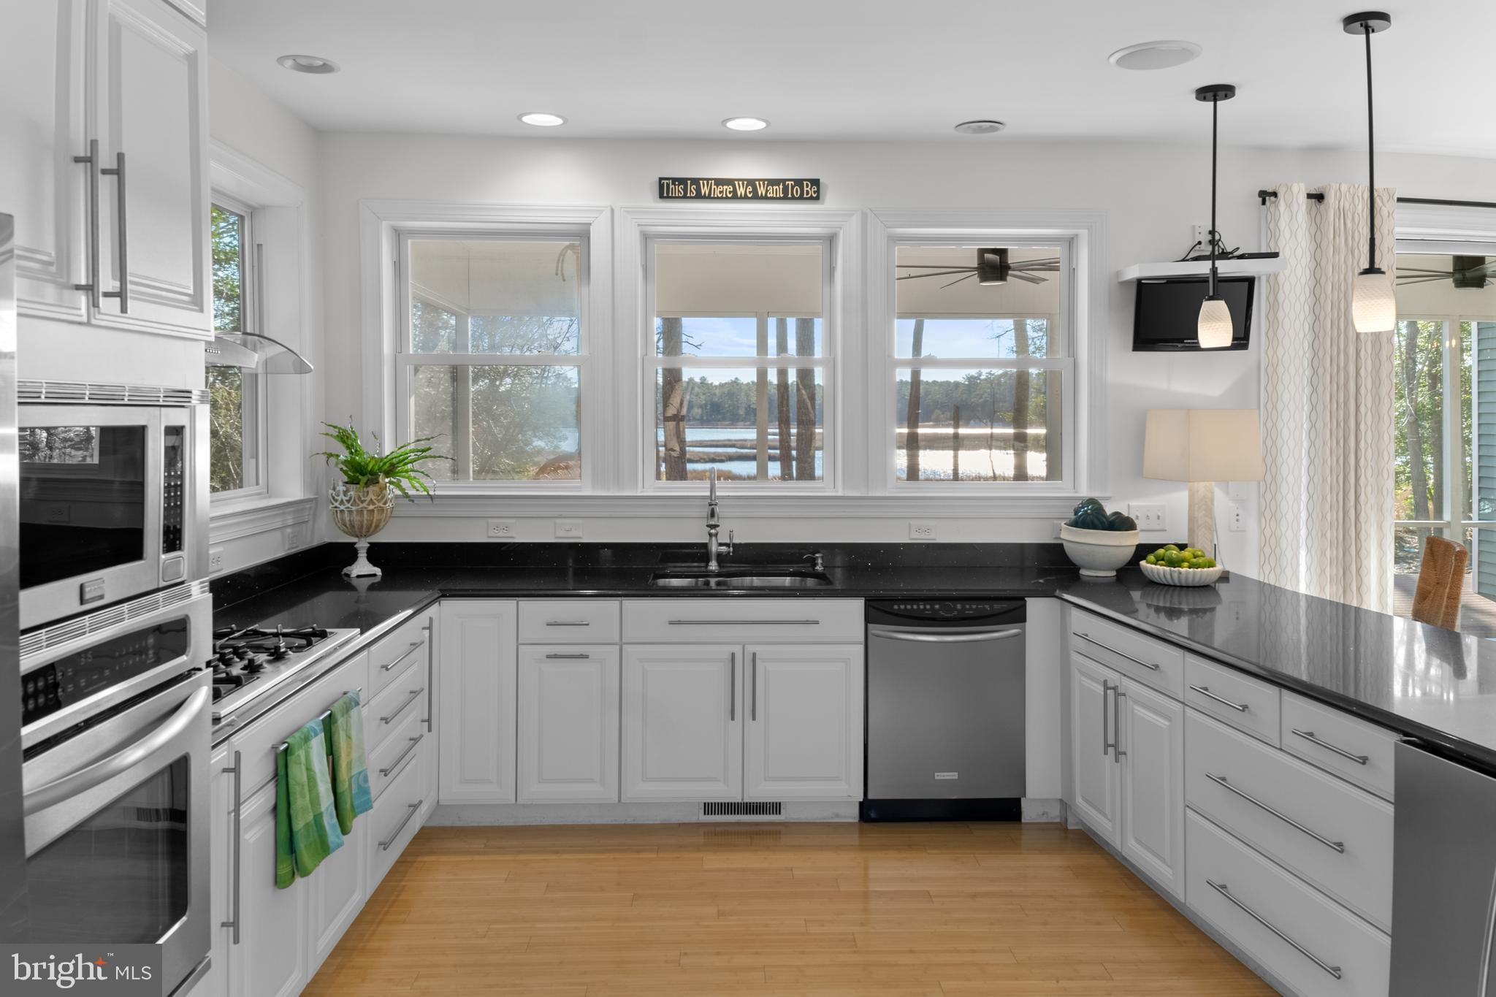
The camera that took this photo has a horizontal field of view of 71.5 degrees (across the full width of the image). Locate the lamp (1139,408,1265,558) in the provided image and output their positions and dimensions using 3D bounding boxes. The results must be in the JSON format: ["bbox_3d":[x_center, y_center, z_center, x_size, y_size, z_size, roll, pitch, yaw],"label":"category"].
[{"bbox_3d":[1.856,-0.024,4.240,0.345,0.670,0.345,0,2,-7],"label":"lamp"}]

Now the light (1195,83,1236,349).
[{"bbox_3d":[1.700,-1.018,3.770,0.145,0.945,0.145,0,1,-10],"label":"light"}]

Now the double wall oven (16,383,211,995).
[{"bbox_3d":[-1.320,0.375,1.660,0.620,1.110,0.760,0,3,-2],"label":"double wall oven"}]

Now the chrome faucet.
[{"bbox_3d":[-0.113,0.084,4.260,0.117,0.430,0.260,0,2,-3],"label":"chrome faucet"}]

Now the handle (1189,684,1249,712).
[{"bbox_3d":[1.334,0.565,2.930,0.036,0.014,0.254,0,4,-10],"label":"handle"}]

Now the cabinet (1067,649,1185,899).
[{"bbox_3d":[1.535,0.890,3.530,0.570,0.615,0.690,-1,3,-10],"label":"cabinet"}]

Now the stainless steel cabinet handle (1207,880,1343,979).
[{"bbox_3d":[1.351,1.098,2.676,0.036,0.013,0.550,0,2,-7],"label":"stainless steel cabinet handle"}]

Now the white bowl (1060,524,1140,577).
[{"bbox_3d":[1.436,0.215,4.240,0.320,0.195,0.320,0,2,0],"label":"white bowl"}]

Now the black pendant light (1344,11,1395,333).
[{"bbox_3d":[1.857,-0.968,3.100,0.142,0.940,0.142,0,2,0],"label":"black pendant light"}]

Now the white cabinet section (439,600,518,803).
[{"bbox_3d":[-1.015,0.747,4.160,0.305,0.765,0.560,0,3,-2],"label":"white cabinet section"}]

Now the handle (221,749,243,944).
[{"bbox_3d":[-1.055,0.712,2.119,0.037,0.400,0.012,0,2,-3],"label":"handle"}]

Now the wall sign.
[{"bbox_3d":[-0.037,-1.325,4.445,0.700,0.090,0.020,0,3,-2],"label":"wall sign"}]

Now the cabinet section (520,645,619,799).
[{"bbox_3d":[-0.678,0.830,4.170,0.385,0.590,0.560,0,3,-2],"label":"cabinet section"}]

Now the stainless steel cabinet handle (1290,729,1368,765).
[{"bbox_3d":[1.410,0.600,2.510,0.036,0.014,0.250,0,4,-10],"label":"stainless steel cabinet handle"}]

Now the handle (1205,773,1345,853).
[{"bbox_3d":[1.353,0.799,2.676,0.036,0.013,0.550,0,4,-7],"label":"handle"}]

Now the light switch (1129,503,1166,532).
[{"bbox_3d":[1.732,0.081,4.495,0.164,0.118,0.014,0,3,-2],"label":"light switch"}]

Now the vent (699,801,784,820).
[{"bbox_3d":[-0.022,1.183,3.950,0.330,0.078,0.015,0,2,-2],"label":"vent"}]

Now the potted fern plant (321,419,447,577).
[{"bbox_3d":[-1.475,0.000,4.190,0.520,0.630,0.450,0,3,-2],"label":"potted fern plant"}]

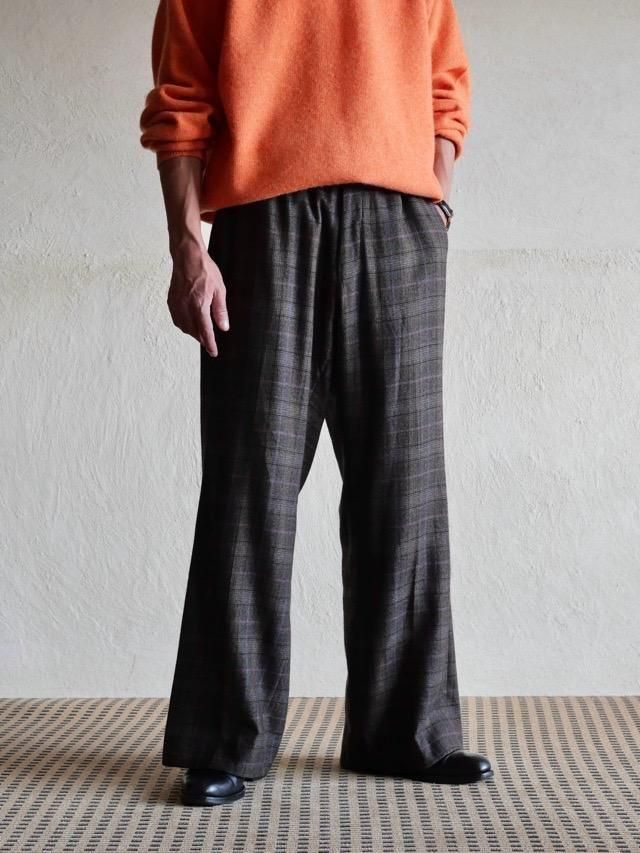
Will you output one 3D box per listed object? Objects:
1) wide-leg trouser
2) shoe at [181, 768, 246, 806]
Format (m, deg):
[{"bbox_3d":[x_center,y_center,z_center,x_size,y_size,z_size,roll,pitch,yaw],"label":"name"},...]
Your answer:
[{"bbox_3d":[-0.014,0.090,2.783,0.520,1.060,0.320,0,2,-8],"label":"wide-leg trouser"},{"bbox_3d":[-0.182,0.582,2.717,0.108,0.110,0.285,0,2,12],"label":"shoe"}]

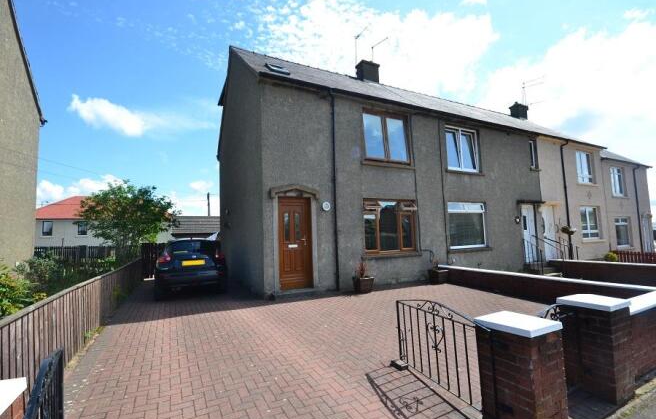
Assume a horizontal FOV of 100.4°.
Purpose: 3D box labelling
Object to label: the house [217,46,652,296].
[{"bbox_3d":[7.780,-2.089,16.499,26.000,9.600,8.700,0,-3,-28],"label":"house"}]

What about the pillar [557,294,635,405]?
[{"bbox_3d":[2.725,1.367,2.779,0.410,0.910,0.410,0,-3,-28],"label":"pillar"}]

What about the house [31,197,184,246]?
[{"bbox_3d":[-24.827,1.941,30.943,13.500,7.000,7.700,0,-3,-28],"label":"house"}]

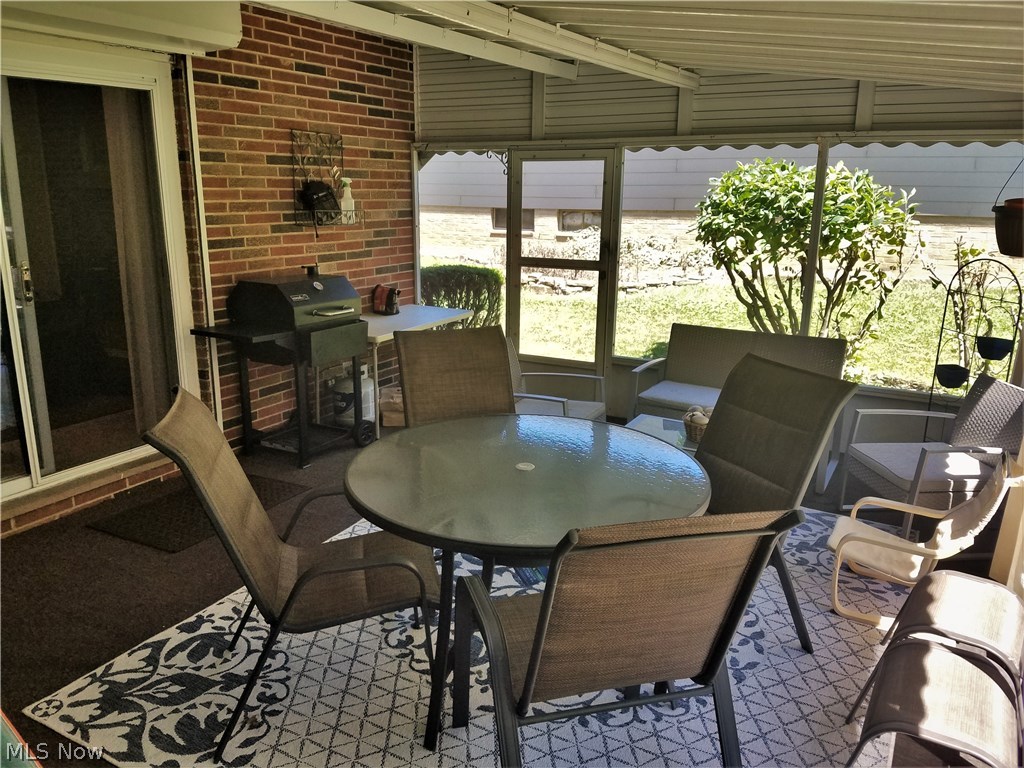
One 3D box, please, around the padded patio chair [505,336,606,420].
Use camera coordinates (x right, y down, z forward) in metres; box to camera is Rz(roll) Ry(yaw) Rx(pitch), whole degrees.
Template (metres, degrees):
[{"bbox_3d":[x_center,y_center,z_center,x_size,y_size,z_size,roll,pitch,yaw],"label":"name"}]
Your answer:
[{"bbox_3d":[0.139,0.161,4.683,0.667,0.798,0.616,7,16,23],"label":"padded patio chair"}]

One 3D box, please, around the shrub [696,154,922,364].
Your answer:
[{"bbox_3d":[2.378,-0.735,6.235,1.768,2.069,1.616,9,17,29],"label":"shrub"}]

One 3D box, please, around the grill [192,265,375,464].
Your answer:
[{"bbox_3d":[-1.422,-0.127,4.902,0.677,1.202,0.939,9,17,29],"label":"grill"}]

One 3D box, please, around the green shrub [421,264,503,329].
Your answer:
[{"bbox_3d":[-0.573,-0.790,8.396,1.071,1.003,0.959,9,17,29],"label":"green shrub"}]

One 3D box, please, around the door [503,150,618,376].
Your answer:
[{"bbox_3d":[0.352,-0.756,5.872,0.879,1.970,0.061,9,17,29],"label":"door"}]

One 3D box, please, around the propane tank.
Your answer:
[{"bbox_3d":[-1.148,0.054,5.689,0.308,0.461,0.308,1,15,0],"label":"propane tank"}]

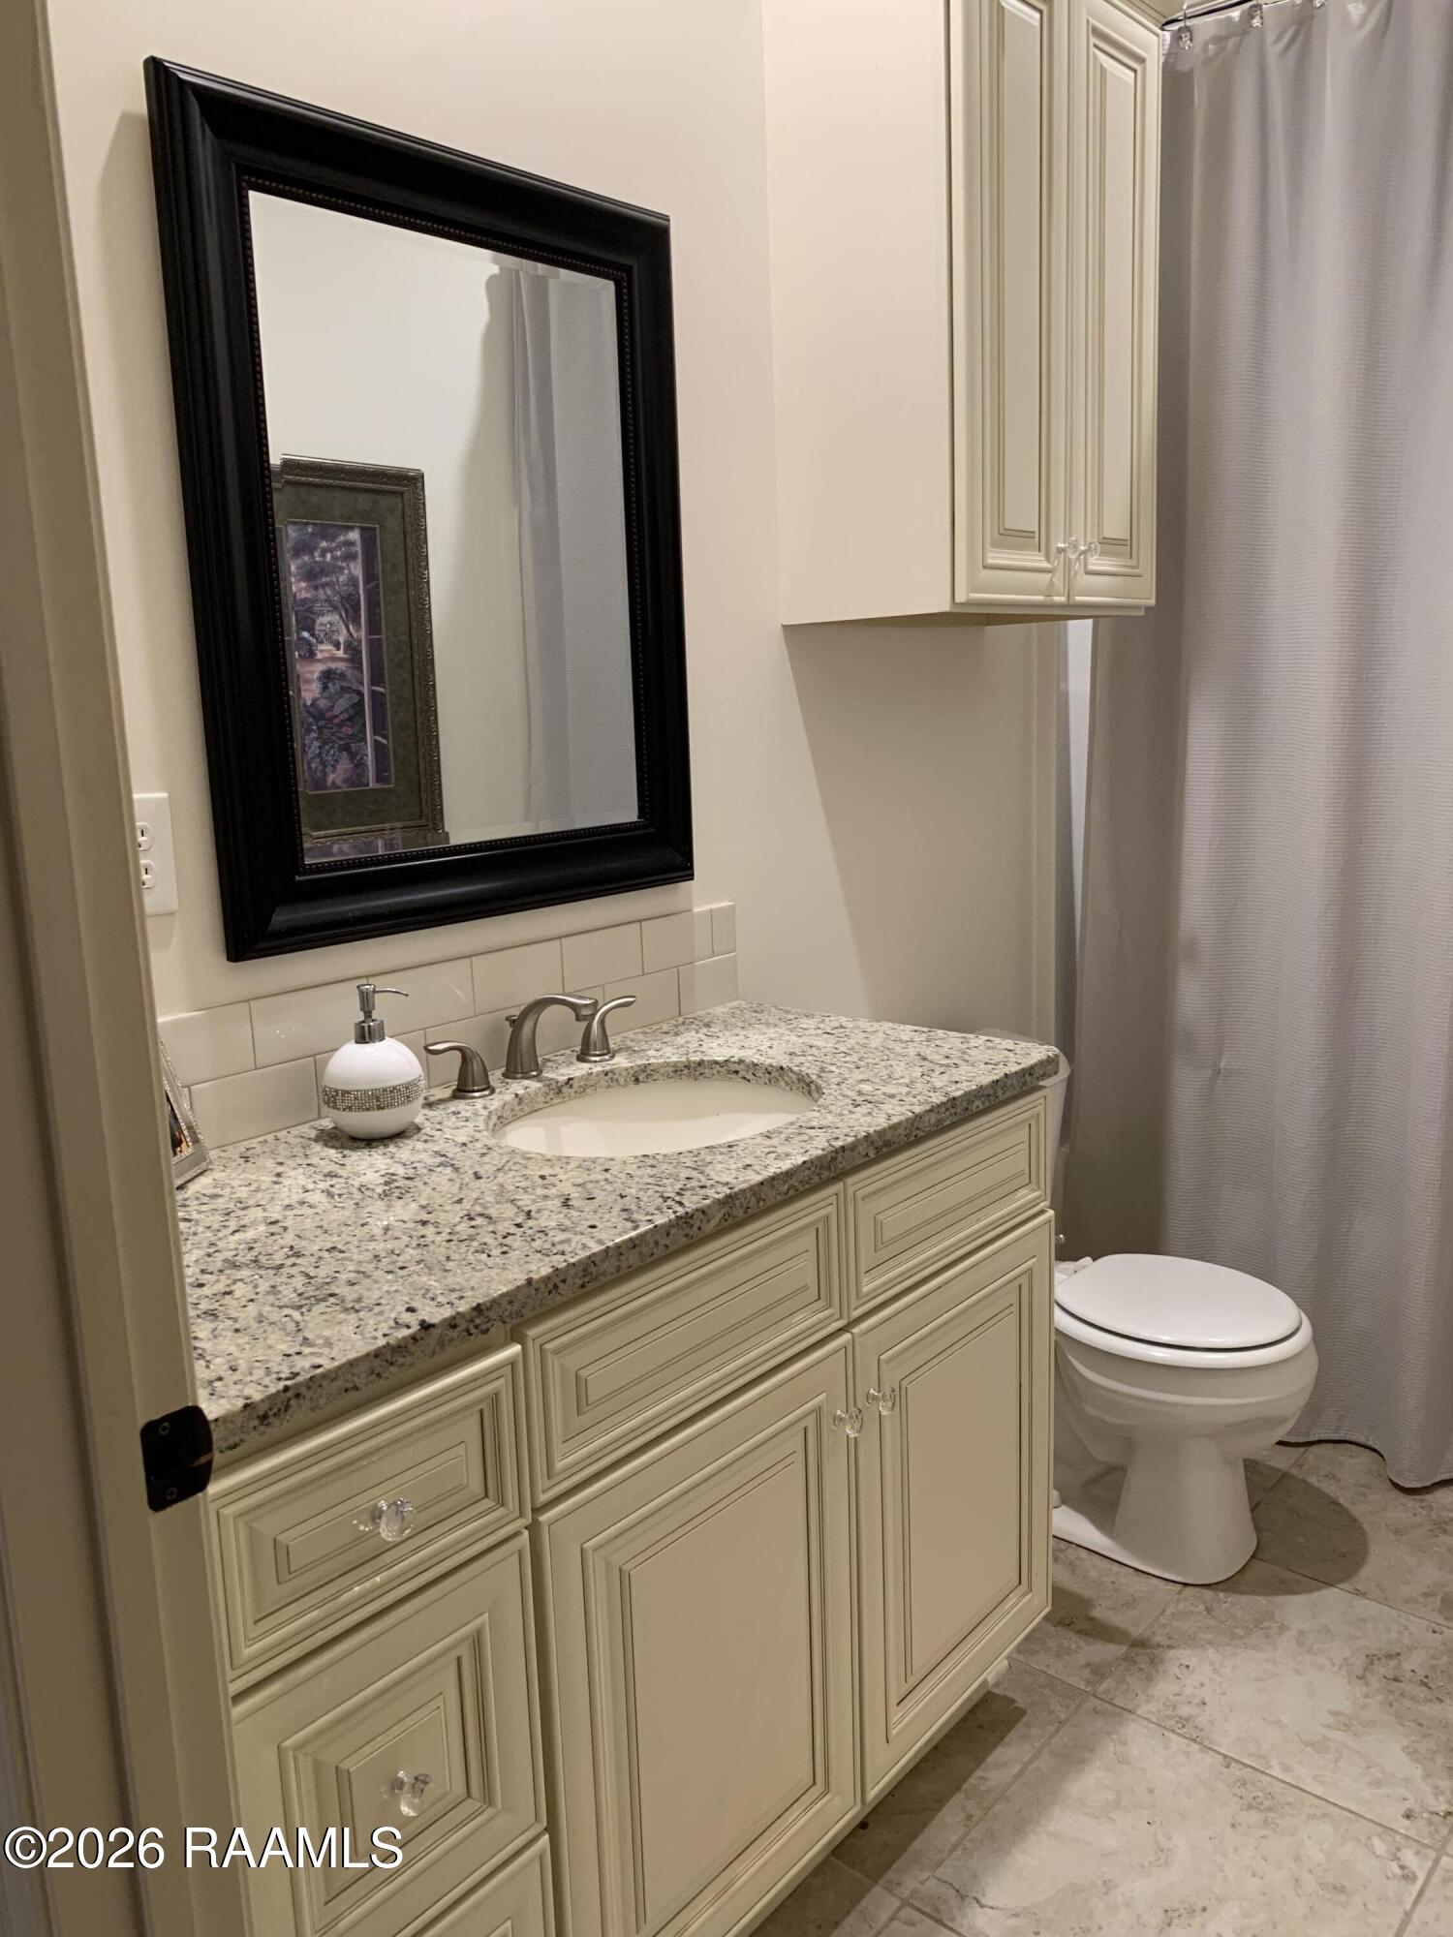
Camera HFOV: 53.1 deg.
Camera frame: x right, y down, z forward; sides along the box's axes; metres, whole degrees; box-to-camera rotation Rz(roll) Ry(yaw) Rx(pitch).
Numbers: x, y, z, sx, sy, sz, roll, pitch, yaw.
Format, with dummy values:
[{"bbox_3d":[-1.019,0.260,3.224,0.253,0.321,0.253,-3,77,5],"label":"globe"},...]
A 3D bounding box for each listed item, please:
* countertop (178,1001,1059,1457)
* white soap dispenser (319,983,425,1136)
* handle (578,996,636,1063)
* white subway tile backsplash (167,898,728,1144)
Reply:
[{"bbox_3d":[-0.179,0.194,1.593,0.568,0.031,1.245,7,14,40],"label":"countertop"},{"bbox_3d":[-0.390,0.100,1.599,0.114,0.167,0.112,-1,11,3],"label":"white soap dispenser"},{"bbox_3d":[-0.159,0.077,1.926,0.052,0.072,0.101,7,14,40],"label":"handle"},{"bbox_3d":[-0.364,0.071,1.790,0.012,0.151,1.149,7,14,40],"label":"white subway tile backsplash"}]

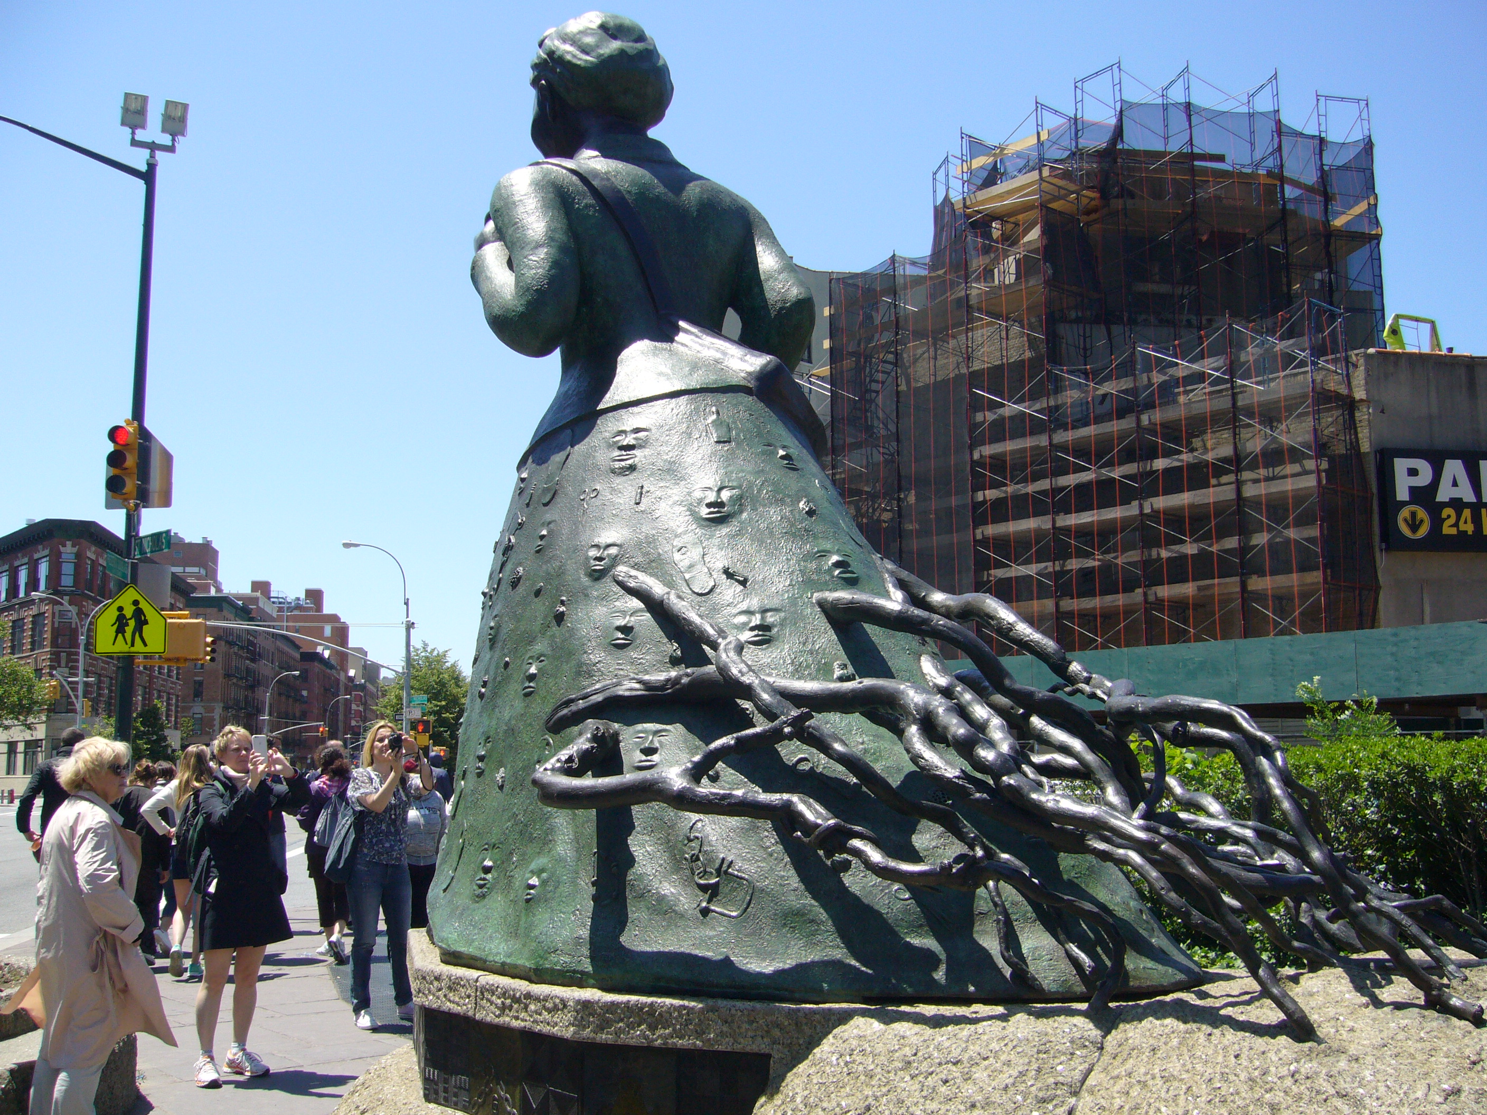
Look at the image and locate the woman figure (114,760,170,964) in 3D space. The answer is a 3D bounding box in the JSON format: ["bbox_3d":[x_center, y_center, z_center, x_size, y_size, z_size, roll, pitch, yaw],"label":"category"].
[{"bbox_3d":[-4.696,2.354,11.690,0.500,1.560,0.420,2,-8,-15],"label":"woman figure"}]

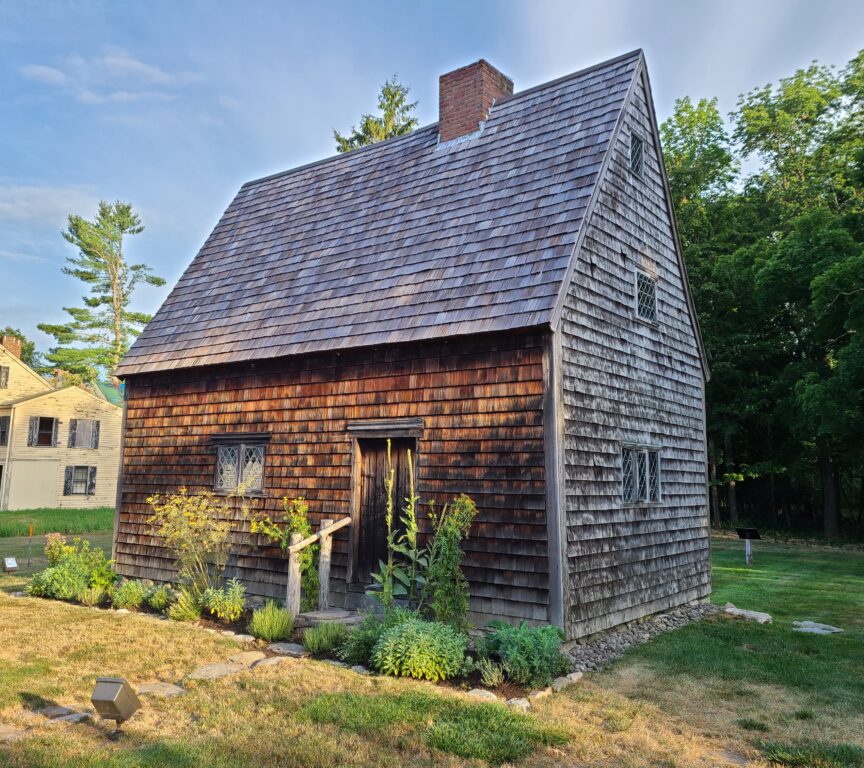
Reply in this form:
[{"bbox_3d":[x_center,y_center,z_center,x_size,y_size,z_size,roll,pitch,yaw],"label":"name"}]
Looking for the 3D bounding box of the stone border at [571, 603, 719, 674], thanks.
[{"bbox_3d":[2.709,2.825,9.041,0.580,0.120,5.000,-5,-9,37],"label":"stone border"}]

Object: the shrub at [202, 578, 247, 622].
[{"bbox_3d":[-2.472,2.566,9.207,0.466,0.442,0.443,-5,-9,37],"label":"shrub"}]

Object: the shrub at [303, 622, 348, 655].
[{"bbox_3d":[-1.043,2.479,7.569,0.412,0.236,0.391,1,-7,0],"label":"shrub"}]

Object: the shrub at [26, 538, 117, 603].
[{"bbox_3d":[-4.894,2.516,10.513,1.100,0.760,0.880,-5,-9,37],"label":"shrub"}]

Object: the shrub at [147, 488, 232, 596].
[{"bbox_3d":[-3.337,2.198,10.601,1.200,1.500,1.000,-5,-9,37],"label":"shrub"}]

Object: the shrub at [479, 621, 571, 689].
[{"bbox_3d":[0.791,2.266,6.579,0.716,0.455,0.680,1,-7,0],"label":"shrub"}]

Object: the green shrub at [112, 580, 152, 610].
[{"bbox_3d":[-3.799,2.641,9.759,0.480,0.360,0.450,-5,-9,37],"label":"green shrub"}]

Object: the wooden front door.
[{"bbox_3d":[-0.600,1.540,9.308,0.950,1.750,0.100,-5,-9,37],"label":"wooden front door"}]

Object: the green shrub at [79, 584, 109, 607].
[{"bbox_3d":[-4.574,2.848,10.411,0.410,0.320,0.380,-5,-9,37],"label":"green shrub"}]

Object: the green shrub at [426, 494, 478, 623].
[{"bbox_3d":[0.196,1.895,8.207,0.570,1.430,0.530,1,-7,0],"label":"green shrub"}]

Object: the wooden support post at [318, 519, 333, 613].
[{"bbox_3d":[-1.274,2.157,9.216,0.140,1.060,0.140,1,-7,0],"label":"wooden support post"}]

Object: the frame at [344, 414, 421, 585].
[{"bbox_3d":[-0.594,1.449,9.311,1.250,2.000,0.220,-5,-9,37],"label":"frame"}]

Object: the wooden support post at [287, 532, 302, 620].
[{"bbox_3d":[-1.523,2.138,8.520,0.120,0.960,0.120,-5,-9,37],"label":"wooden support post"}]

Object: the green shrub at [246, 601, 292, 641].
[{"bbox_3d":[-1.725,2.497,8.204,0.441,0.344,0.418,1,-7,0],"label":"green shrub"}]

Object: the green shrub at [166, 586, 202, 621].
[{"bbox_3d":[-2.888,2.552,9.014,0.400,0.380,0.400,-5,-9,37],"label":"green shrub"}]

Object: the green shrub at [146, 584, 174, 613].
[{"bbox_3d":[-3.376,2.652,9.595,0.330,0.310,0.320,-5,-9,37],"label":"green shrub"}]

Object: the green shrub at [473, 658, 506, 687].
[{"bbox_3d":[0.495,2.453,6.520,0.280,0.240,0.260,1,-7,0],"label":"green shrub"}]

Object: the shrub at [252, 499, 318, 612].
[{"bbox_3d":[-1.841,2.124,9.667,0.930,1.410,0.750,-5,-9,37],"label":"shrub"}]

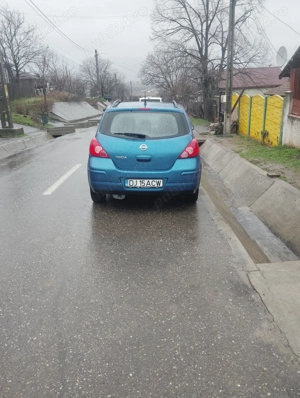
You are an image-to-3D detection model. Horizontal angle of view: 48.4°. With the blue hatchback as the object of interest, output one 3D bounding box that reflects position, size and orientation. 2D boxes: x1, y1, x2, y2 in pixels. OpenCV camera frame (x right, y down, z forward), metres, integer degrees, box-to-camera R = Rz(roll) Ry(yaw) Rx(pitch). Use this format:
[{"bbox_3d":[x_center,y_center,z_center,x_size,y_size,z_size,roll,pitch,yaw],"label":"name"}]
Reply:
[{"bbox_3d":[-0.046,-1.105,6.463,1.710,1.540,4.280,0,17,1],"label":"blue hatchback"}]

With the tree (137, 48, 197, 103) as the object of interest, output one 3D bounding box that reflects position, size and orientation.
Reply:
[{"bbox_3d":[2.136,-14.095,39.612,7.300,7.000,6.800,0,17,0],"label":"tree"}]

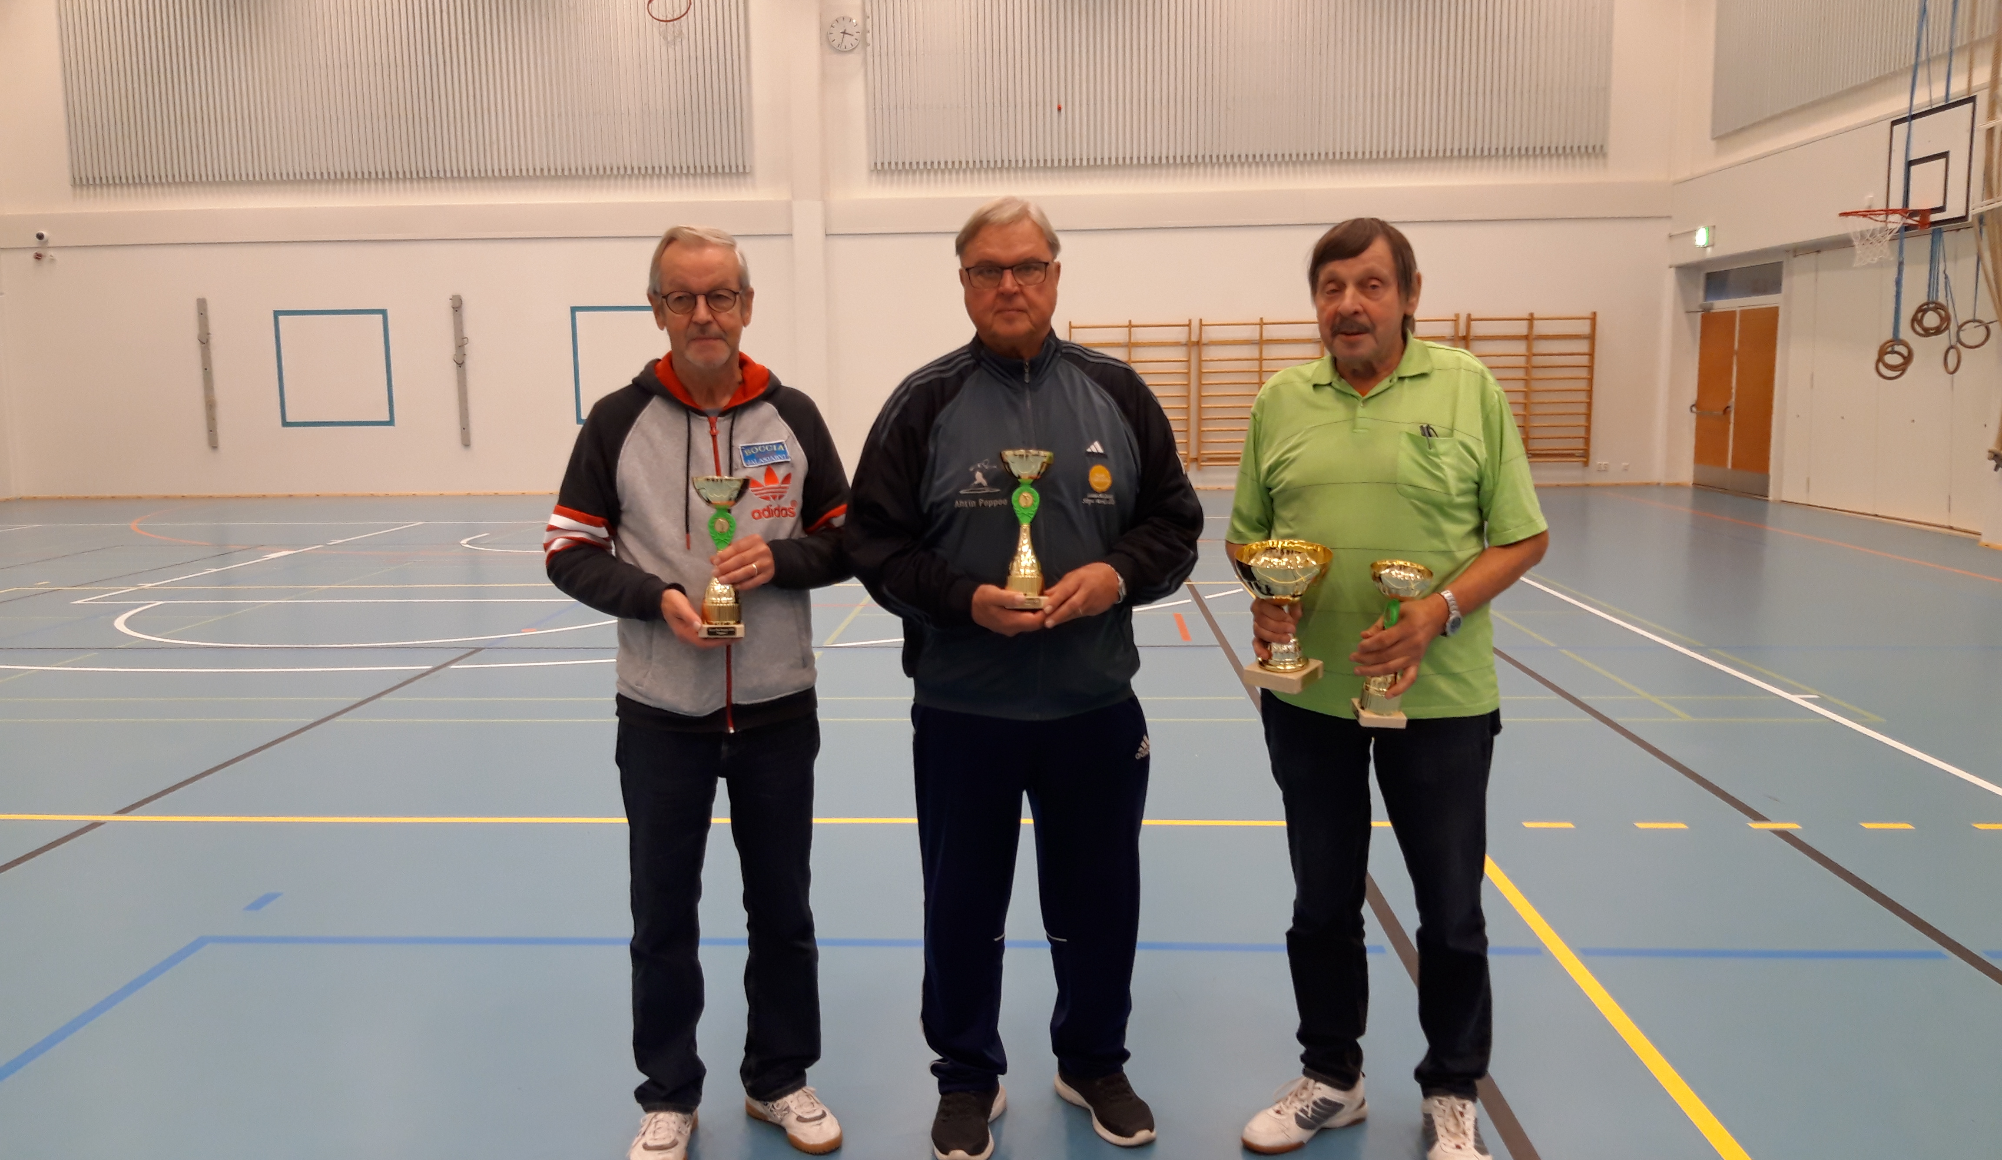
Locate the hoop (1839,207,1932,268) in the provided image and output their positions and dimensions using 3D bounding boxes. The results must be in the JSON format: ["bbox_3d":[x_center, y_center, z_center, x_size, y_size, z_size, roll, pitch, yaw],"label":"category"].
[{"bbox_3d":[7.050,-2.708,11.987,0.600,0.470,0.460,0,7,3],"label":"hoop"}]

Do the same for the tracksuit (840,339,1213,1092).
[{"bbox_3d":[0.047,0.278,2.815,0.640,1.430,0.400,-1,7,-1],"label":"tracksuit"}]

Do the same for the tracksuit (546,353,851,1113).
[{"bbox_3d":[-0.535,0.308,2.784,0.560,1.420,0.380,-2,7,-11],"label":"tracksuit"}]

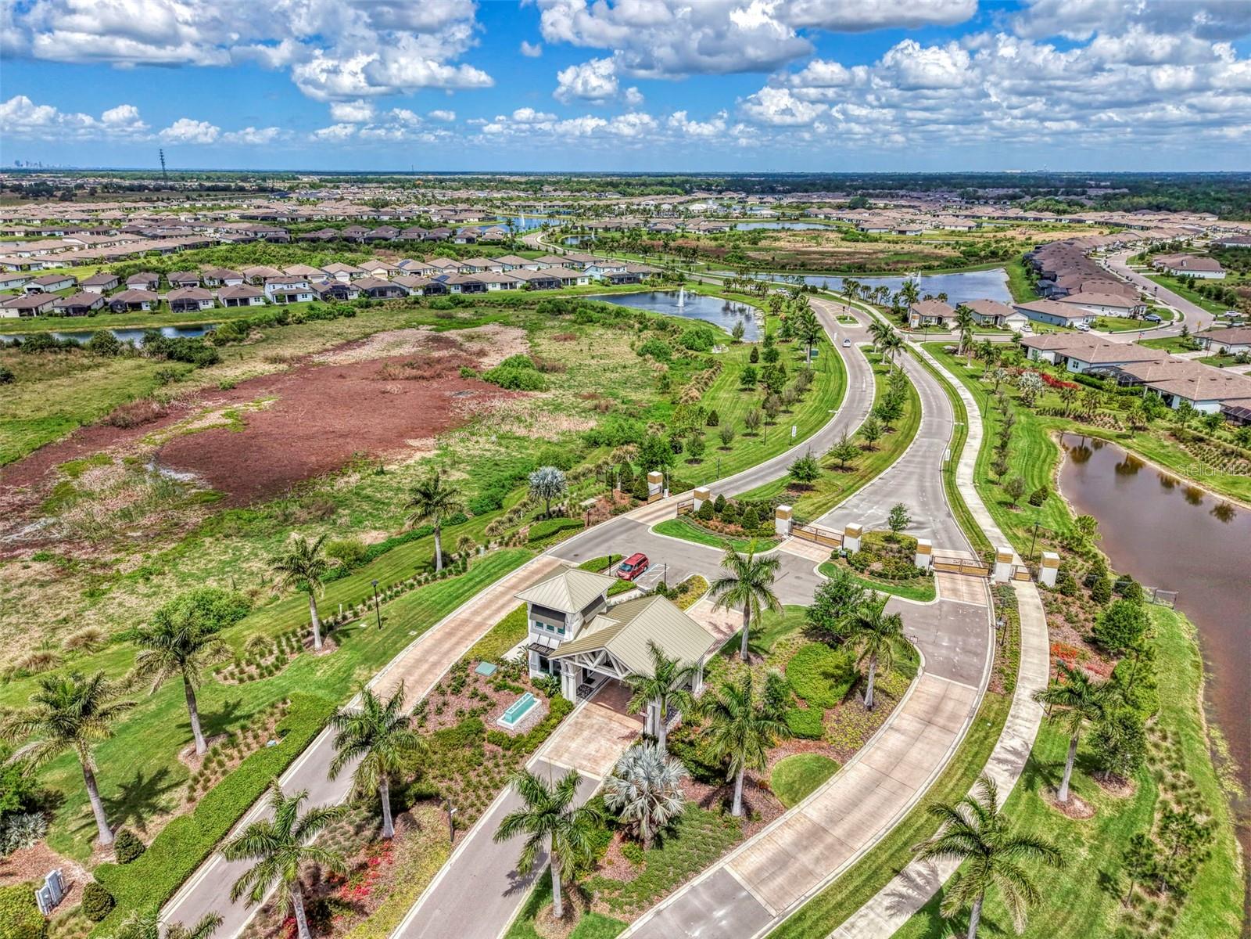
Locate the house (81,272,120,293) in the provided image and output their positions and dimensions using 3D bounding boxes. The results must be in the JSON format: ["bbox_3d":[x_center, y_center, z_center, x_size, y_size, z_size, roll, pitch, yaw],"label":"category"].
[{"bbox_3d":[-197.138,-69.853,323.784,10.200,5.600,22.000,-5,20,-15],"label":"house"}]

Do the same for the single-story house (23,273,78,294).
[{"bbox_3d":[-219.532,-70.722,329.132,10.800,5.300,22.000,-2,19,-5],"label":"single-story house"}]

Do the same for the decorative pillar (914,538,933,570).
[{"bbox_3d":[32.685,9.687,95.347,1.400,3.500,1.400,5,20,15],"label":"decorative pillar"}]

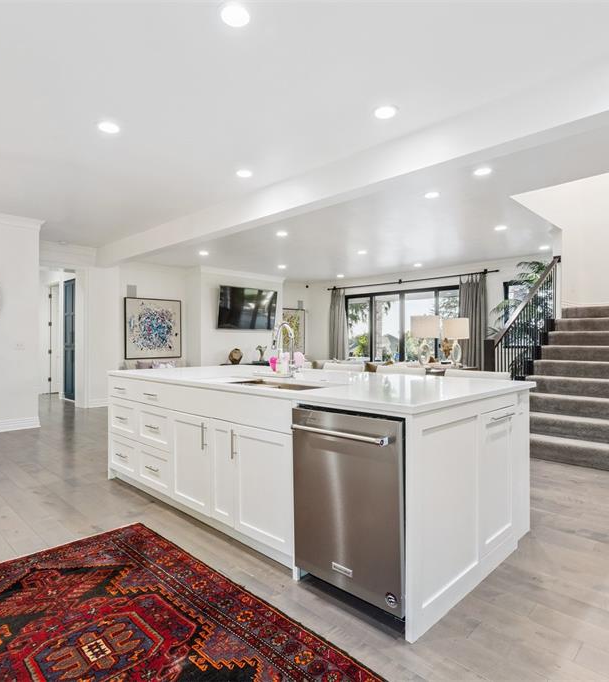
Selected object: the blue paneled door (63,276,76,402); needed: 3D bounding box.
[{"bbox_3d":[-4.800,-0.030,8.700,0.860,2.460,0.120,0,0,45],"label":"blue paneled door"}]

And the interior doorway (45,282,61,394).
[{"bbox_3d":[-5.560,-0.030,9.840,0.850,2.460,0.120,0,0,-45],"label":"interior doorway"}]

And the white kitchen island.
[{"bbox_3d":[-0.121,0.729,3.180,2.900,0.930,1.400,0,0,45],"label":"white kitchen island"}]

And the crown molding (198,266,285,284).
[{"bbox_3d":[-1.420,-1.575,10.330,2.550,0.130,0.100,0,0,-45],"label":"crown molding"}]

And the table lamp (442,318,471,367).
[{"bbox_3d":[2.425,0.016,6.800,0.430,0.775,0.430,0,0,-45],"label":"table lamp"}]

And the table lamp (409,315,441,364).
[{"bbox_3d":[1.817,0.000,6.400,0.435,0.775,0.435,0,0,-45],"label":"table lamp"}]

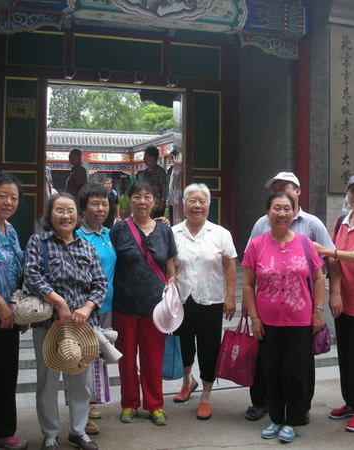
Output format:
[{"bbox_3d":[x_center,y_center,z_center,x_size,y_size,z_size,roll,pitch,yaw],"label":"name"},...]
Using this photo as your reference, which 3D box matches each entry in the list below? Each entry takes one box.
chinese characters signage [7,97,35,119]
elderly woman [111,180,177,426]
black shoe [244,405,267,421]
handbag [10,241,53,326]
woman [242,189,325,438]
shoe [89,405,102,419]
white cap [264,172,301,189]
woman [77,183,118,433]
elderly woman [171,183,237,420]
[{"bbox_3d":[-1.704,-1.282,6.650,0.305,0.230,0.030,1,0,-18],"label":"chinese characters signage"},{"bbox_3d":[-0.210,0.505,4.086,0.460,1.596,0.310,1,0,-3],"label":"elderly woman"},{"bbox_3d":[0.561,1.262,4.201,0.100,0.100,0.270,0,0,30],"label":"black shoe"},{"bbox_3d":[-0.863,0.347,3.600,0.265,0.500,0.180,1,0,6],"label":"handbag"},{"bbox_3d":[0.675,0.548,3.800,0.510,1.527,0.320,1,0,10],"label":"woman"},{"bbox_3d":[-0.567,1.250,4.172,0.095,0.100,0.240,1,0,-13],"label":"shoe"},{"bbox_3d":[0.696,-0.296,4.040,0.180,0.125,0.260,2,2,45],"label":"white cap"},{"bbox_3d":[-0.533,0.501,3.920,0.460,1.550,0.310,0,1,-14],"label":"woman"},{"bbox_3d":[0.182,0.491,4.170,0.480,1.570,0.360,1,1,16],"label":"elderly woman"}]

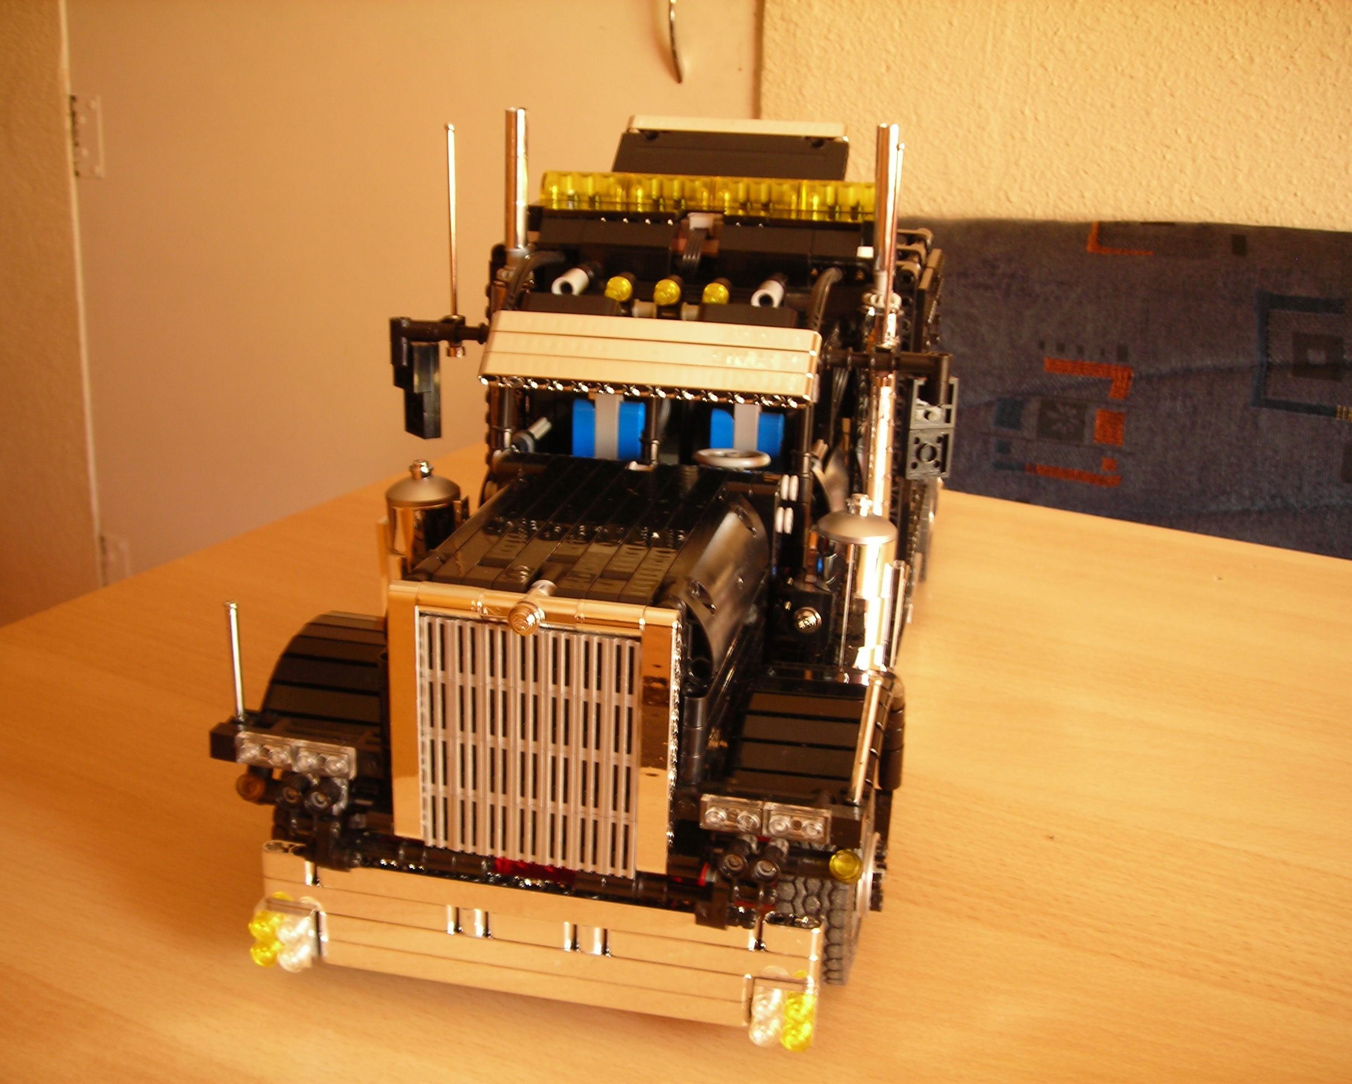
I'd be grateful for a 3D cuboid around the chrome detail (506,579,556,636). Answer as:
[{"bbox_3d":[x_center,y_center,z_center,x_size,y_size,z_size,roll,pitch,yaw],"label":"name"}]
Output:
[{"bbox_3d":[-0.035,0.016,0.386,0.008,0.008,0.017,6,19,12],"label":"chrome detail"}]

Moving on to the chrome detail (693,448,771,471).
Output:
[{"bbox_3d":[0.018,-0.027,0.514,0.025,0.005,0.025,2,19,-1],"label":"chrome detail"}]

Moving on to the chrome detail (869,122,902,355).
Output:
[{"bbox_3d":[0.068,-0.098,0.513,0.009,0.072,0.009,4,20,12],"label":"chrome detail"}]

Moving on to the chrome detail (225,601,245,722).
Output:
[{"bbox_3d":[-0.115,0.032,0.414,0.004,0.035,0.004,6,19,12],"label":"chrome detail"}]

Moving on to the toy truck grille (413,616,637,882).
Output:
[{"bbox_3d":[-0.036,0.050,0.397,0.056,0.064,0.004,6,19,12],"label":"toy truck grille"}]

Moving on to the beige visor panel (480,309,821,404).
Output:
[{"bbox_3d":[-0.008,-0.056,0.483,0.104,0.008,0.024,6,62,10],"label":"beige visor panel"}]

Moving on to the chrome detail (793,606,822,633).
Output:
[{"bbox_3d":[0.038,0.023,0.460,0.008,0.008,0.006,6,19,12],"label":"chrome detail"}]

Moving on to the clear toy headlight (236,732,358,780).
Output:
[{"bbox_3d":[-0.100,0.056,0.416,0.032,0.008,0.005,6,19,12],"label":"clear toy headlight"}]

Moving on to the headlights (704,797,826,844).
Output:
[{"bbox_3d":[0.022,0.069,0.390,0.032,0.008,0.006,4,19,12],"label":"headlights"}]

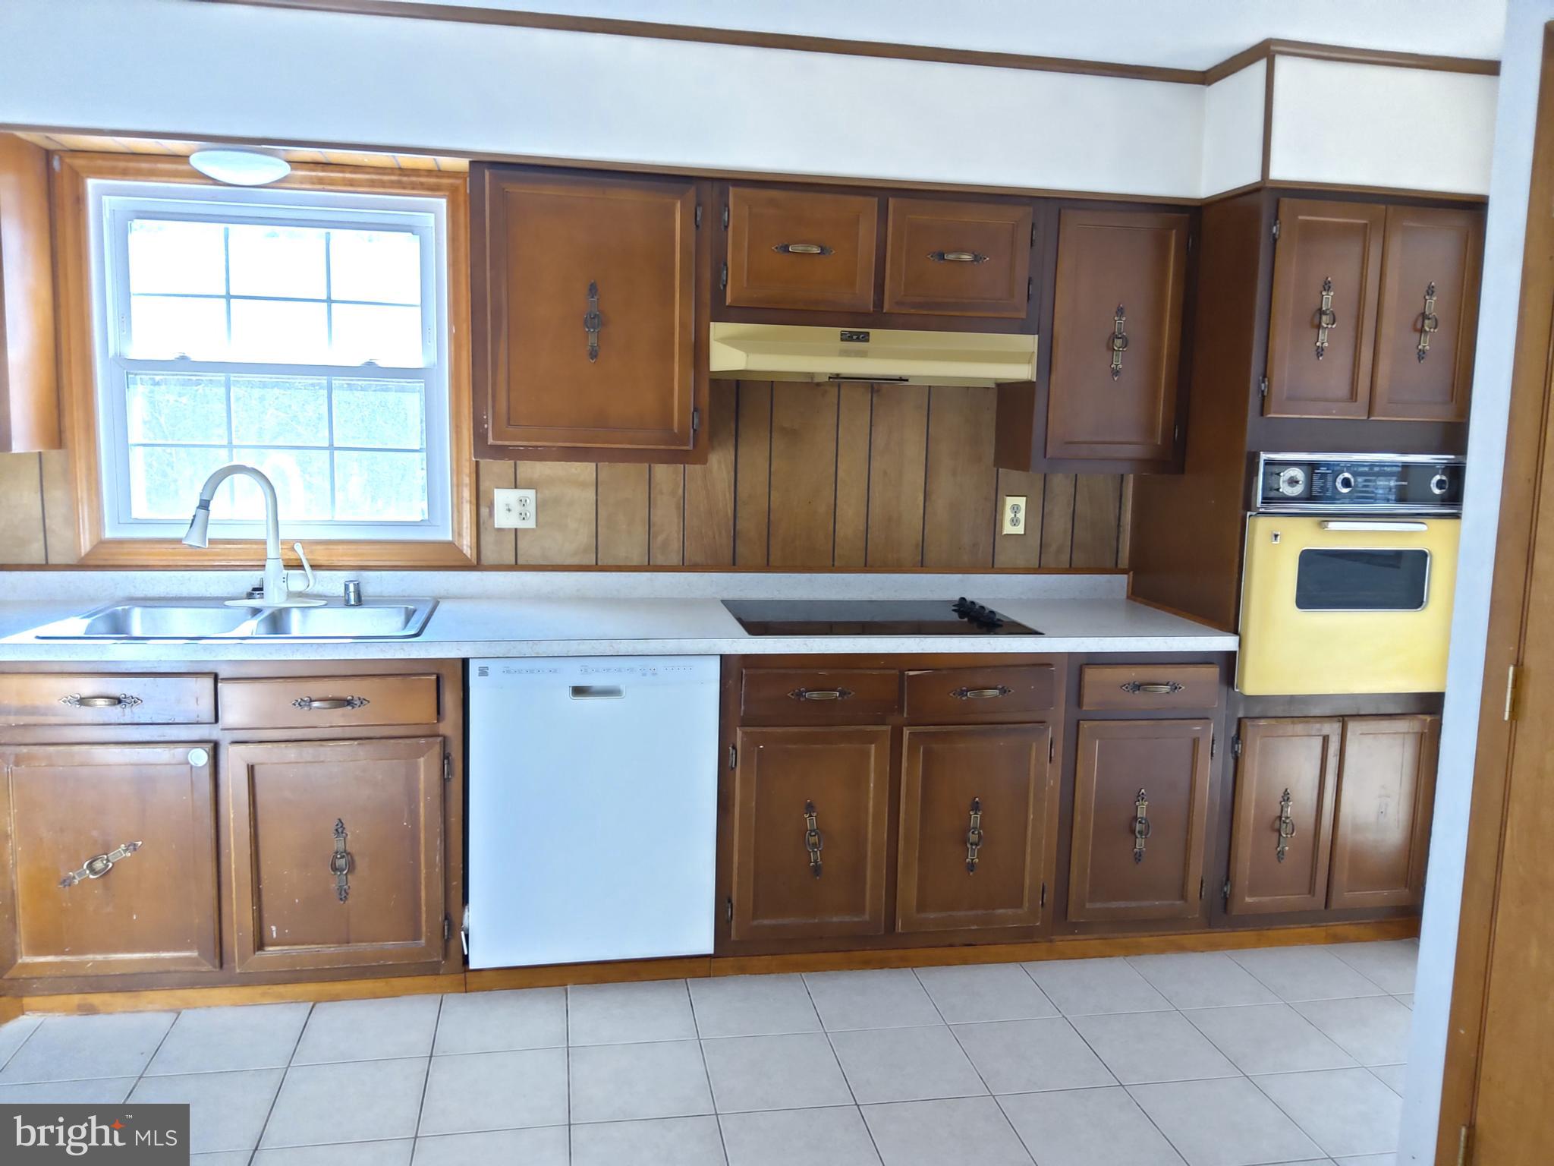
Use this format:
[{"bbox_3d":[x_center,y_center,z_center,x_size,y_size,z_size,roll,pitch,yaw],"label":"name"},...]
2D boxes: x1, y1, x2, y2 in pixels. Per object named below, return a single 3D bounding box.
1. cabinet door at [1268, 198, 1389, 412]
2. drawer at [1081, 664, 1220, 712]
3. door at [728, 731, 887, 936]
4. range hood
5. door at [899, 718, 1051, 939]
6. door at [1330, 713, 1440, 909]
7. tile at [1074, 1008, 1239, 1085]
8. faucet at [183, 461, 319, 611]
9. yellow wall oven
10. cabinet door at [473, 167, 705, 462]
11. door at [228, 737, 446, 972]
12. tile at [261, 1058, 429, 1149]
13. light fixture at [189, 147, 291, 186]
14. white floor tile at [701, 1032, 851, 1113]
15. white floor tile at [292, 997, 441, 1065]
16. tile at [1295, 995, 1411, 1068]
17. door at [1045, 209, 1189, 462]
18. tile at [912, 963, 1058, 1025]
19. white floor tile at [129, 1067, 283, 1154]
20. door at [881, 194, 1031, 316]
[{"bbox_3d":[1.440,-0.713,3.066,0.307,0.554,0.025,0,7,-10],"label":"cabinet door"},{"bbox_3d":[0.946,0.248,3.262,0.392,0.118,0.400,0,8,-10],"label":"drawer"},{"bbox_3d":[0.091,0.645,3.006,0.402,0.559,0.025,0,7,-10],"label":"door"},{"bbox_3d":[0.263,-0.631,3.239,0.918,0.137,0.444,0,8,-10],"label":"range hood"},{"bbox_3d":[0.520,0.648,3.083,0.401,0.554,0.025,0,7,-10],"label":"door"},{"bbox_3d":[1.717,0.649,3.296,0.300,0.561,0.025,0,7,-10],"label":"door"},{"bbox_3d":[0.897,1.111,2.795,0.303,0.010,0.303,0,8,-10],"label":"tile"},{"bbox_3d":[-1.399,-0.127,3.107,0.350,0.370,0.130,-3,9,-32],"label":"faucet"},{"bbox_3d":[1.512,-0.054,3.388,0.652,0.646,0.560,0,8,-10],"label":"yellow wall oven"},{"bbox_3d":[-0.475,-0.683,3.013,0.575,0.712,0.027,0,8,-10],"label":"cabinet door"},{"bbox_3d":[-1.048,0.654,2.804,0.480,0.565,0.025,0,7,-10],"label":"door"},{"bbox_3d":[-0.903,1.096,2.463,0.303,0.010,0.303,0,8,-10],"label":"tile"},{"bbox_3d":[-1.355,-1.050,2.966,0.244,0.091,0.244,0,8,-10],"label":"light fixture"},{"bbox_3d":[-0.005,1.106,2.635,0.301,0.009,0.301,0,8,-10],"label":"white floor tile"},{"bbox_3d":[-0.960,1.059,2.765,0.303,0.010,0.297,0,8,-10],"label":"white floor tile"},{"bbox_3d":[1.497,1.112,2.899,0.301,0.009,0.301,0,8,-10],"label":"tile"},{"bbox_3d":[0.952,-0.688,3.280,0.382,0.680,0.022,0,8,-10],"label":"door"},{"bbox_3d":[0.544,1.069,3.038,0.303,0.010,0.297,0,8,-10],"label":"tile"},{"bbox_3d":[-1.208,1.099,2.417,0.303,0.010,0.303,0,8,-10],"label":"white floor tile"},{"bbox_3d":[0.495,-0.879,3.173,0.403,0.302,0.030,0,8,-10],"label":"door"}]

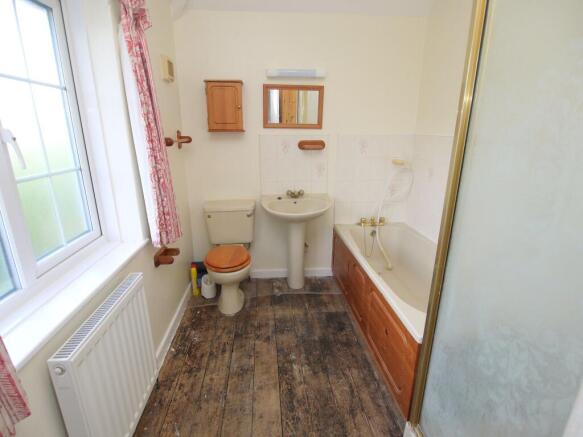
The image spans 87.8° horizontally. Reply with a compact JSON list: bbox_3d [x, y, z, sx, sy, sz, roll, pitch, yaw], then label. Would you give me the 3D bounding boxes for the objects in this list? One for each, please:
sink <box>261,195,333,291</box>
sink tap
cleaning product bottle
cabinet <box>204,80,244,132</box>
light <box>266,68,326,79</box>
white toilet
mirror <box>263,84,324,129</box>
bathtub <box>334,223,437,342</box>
[{"bbox_3d":[0.043,0.249,2.643,0.582,0.833,0.518,-1,16,-5],"label":"sink"},{"bbox_3d":[0.033,-0.214,2.639,0.150,0.085,0.120,-1,16,-5],"label":"sink tap"},{"bbox_3d":[-0.829,0.525,2.620,0.065,0.305,0.065,-1,16,-5],"label":"cleaning product bottle"},{"bbox_3d":[-0.530,-0.901,2.458,0.297,0.382,0.130,-1,16,-5],"label":"cabinet"},{"bbox_3d":[0.039,-1.170,2.462,0.478,0.070,0.080,-1,16,-5],"label":"light"},{"bbox_3d":[-0.500,0.304,2.515,0.425,0.793,0.685,-1,16,-5],"label":"white toilet"},{"bbox_3d":[0.021,-0.935,2.559,0.502,0.350,0.022,-1,16,-5],"label":"mirror"},{"bbox_3d":[0.836,0.538,2.201,0.710,0.533,1.675,-1,16,-5],"label":"bathtub"}]

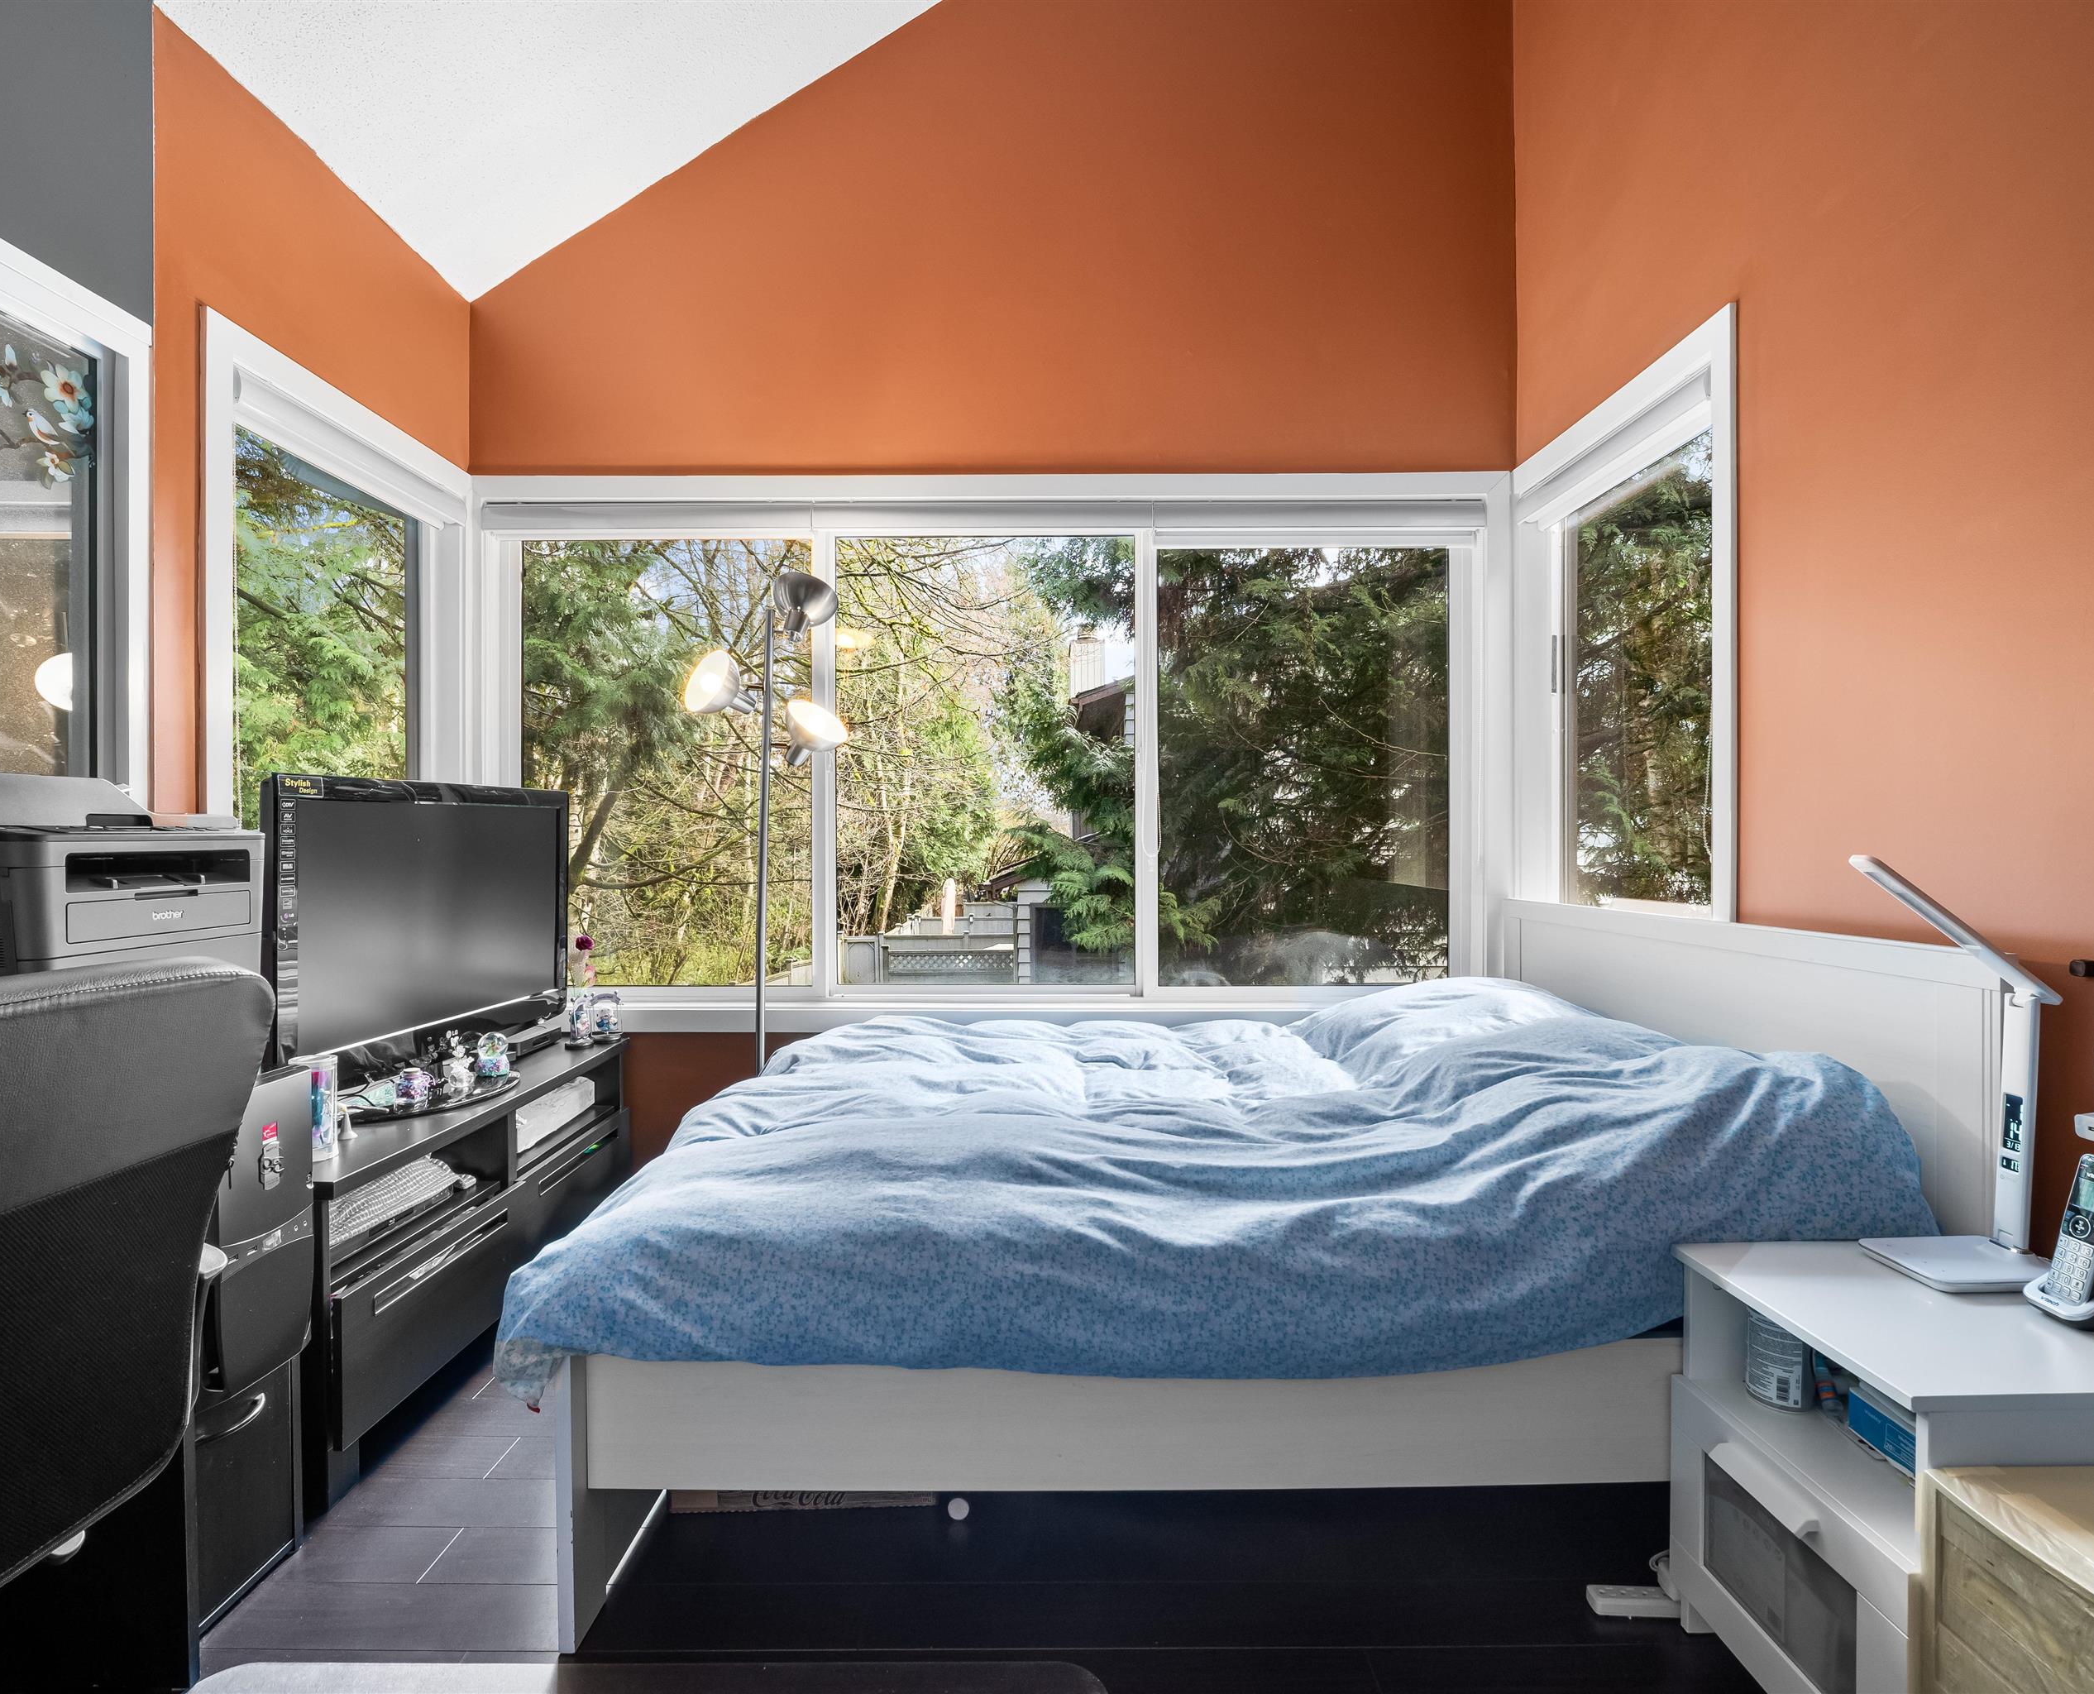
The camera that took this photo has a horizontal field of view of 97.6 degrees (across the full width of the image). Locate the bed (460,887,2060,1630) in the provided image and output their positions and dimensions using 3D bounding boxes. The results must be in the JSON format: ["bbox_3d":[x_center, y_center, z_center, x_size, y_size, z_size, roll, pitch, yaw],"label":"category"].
[{"bbox_3d":[0.332,0.636,1.969,2.034,0.974,1.387,0,0,0],"label":"bed"}]

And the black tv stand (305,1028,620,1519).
[{"bbox_3d":[-1.413,0.842,2.104,0.430,0.564,1.127,0,0,0],"label":"black tv stand"}]

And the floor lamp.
[{"bbox_3d":[-0.761,0.185,2.486,0.452,1.876,0.360,0,0,0],"label":"floor lamp"}]

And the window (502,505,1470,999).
[{"bbox_3d":[-0.167,-0.290,2.708,2.974,1.570,0.100,0,0,0],"label":"window"}]

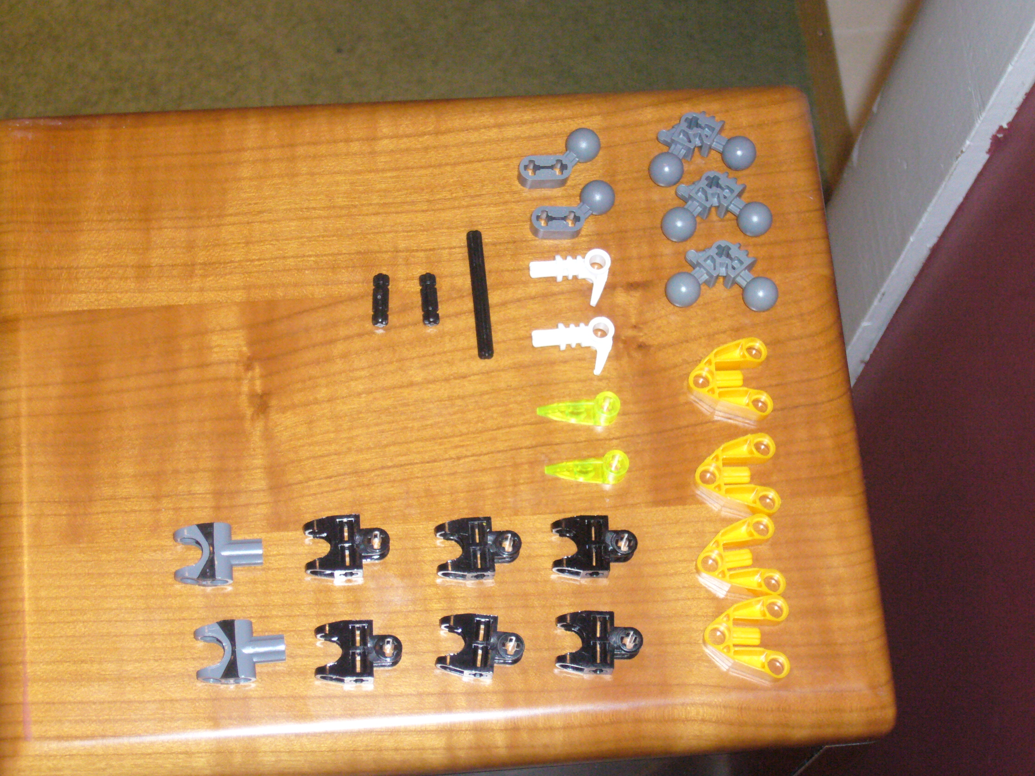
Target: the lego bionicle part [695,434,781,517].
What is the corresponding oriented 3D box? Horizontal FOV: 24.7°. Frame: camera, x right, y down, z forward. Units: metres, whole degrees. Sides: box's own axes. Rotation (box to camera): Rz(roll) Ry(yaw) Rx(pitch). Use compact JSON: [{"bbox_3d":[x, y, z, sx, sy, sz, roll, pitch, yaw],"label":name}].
[{"bbox_3d":[0.061,0.026,0.656,0.023,0.008,0.023,-3,66,-1],"label":"lego bionicle part"}]

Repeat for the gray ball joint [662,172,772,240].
[{"bbox_3d":[0.058,-0.053,0.694,0.033,0.010,0.019,-4,70,-4],"label":"gray ball joint"}]

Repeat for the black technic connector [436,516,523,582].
[{"bbox_3d":[-0.011,0.045,0.647,0.024,0.008,0.016,-4,66,-2],"label":"black technic connector"}]

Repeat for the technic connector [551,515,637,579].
[{"bbox_3d":[0.021,0.044,0.658,0.024,0.008,0.016,0,70,-3],"label":"technic connector"}]

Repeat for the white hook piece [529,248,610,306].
[{"bbox_3d":[0.015,-0.031,0.685,0.023,0.008,0.015,-4,70,-4],"label":"white hook piece"}]

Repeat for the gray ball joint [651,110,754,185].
[{"bbox_3d":[0.054,-0.071,0.700,0.033,0.010,0.019,-13,71,-7],"label":"gray ball joint"}]

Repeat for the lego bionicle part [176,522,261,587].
[{"bbox_3d":[-0.082,0.046,0.647,0.024,0.008,0.016,-4,66,-2],"label":"lego bionicle part"}]

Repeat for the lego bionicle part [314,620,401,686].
[{"bbox_3d":[-0.043,0.072,0.645,0.024,0.008,0.016,-1,70,-3],"label":"lego bionicle part"}]

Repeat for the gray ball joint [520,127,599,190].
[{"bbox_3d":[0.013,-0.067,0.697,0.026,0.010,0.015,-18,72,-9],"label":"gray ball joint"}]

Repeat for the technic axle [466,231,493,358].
[{"bbox_3d":[-0.011,-0.027,0.684,0.005,0.005,0.039,-3,70,-4],"label":"technic axle"}]

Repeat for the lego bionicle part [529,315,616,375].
[{"bbox_3d":[0.016,-0.011,0.678,0.024,0.008,0.015,-4,70,-4],"label":"lego bionicle part"}]

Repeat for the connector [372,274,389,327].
[{"bbox_3d":[-0.039,-0.025,0.682,0.005,0.005,0.016,1,70,-2],"label":"connector"}]

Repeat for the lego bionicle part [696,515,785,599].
[{"bbox_3d":[0.060,0.048,0.646,0.023,0.008,0.023,-8,66,-3],"label":"lego bionicle part"}]

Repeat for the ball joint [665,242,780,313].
[{"bbox_3d":[0.059,-0.032,0.680,0.032,0.010,0.020,3,66,1],"label":"ball joint"}]

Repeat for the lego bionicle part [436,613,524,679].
[{"bbox_3d":[-0.010,0.071,0.647,0.024,0.008,0.016,6,70,-1],"label":"lego bionicle part"}]

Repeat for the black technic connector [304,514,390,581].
[{"bbox_3d":[-0.047,0.044,0.648,0.024,0.008,0.016,-5,66,-2],"label":"black technic connector"}]

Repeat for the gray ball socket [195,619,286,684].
[{"bbox_3d":[-0.075,0.071,0.635,0.024,0.008,0.016,-5,66,-2],"label":"gray ball socket"}]

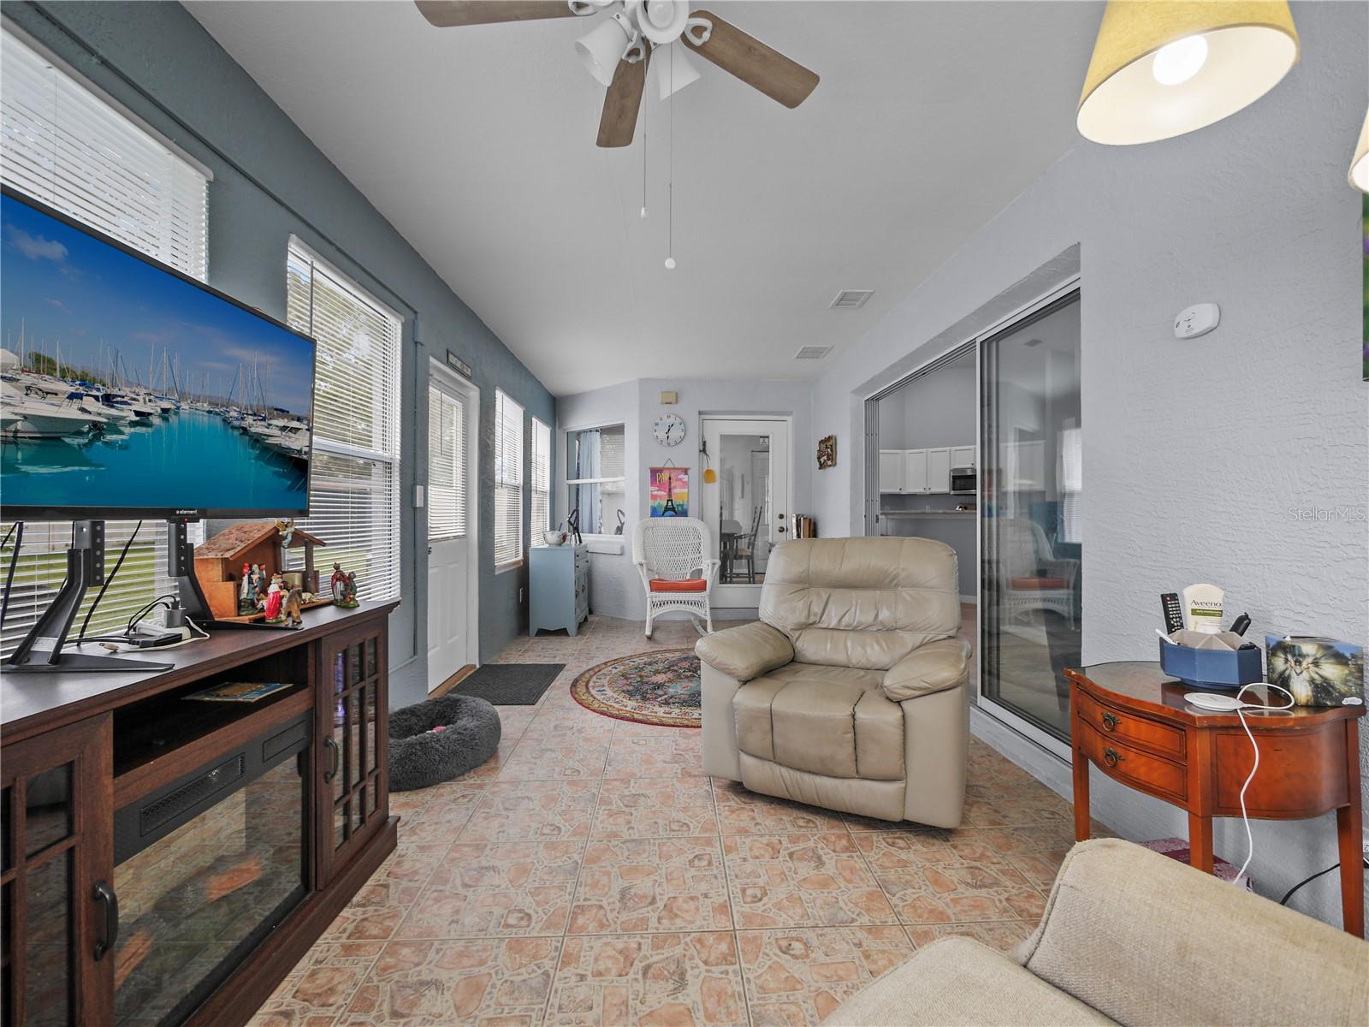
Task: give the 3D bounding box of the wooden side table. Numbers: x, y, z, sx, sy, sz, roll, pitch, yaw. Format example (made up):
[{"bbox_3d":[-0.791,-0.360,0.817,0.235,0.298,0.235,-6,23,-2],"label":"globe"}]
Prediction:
[{"bbox_3d":[1.323,0.800,1.430,0.490,0.710,0.470,0,0,-2],"label":"wooden side table"}]

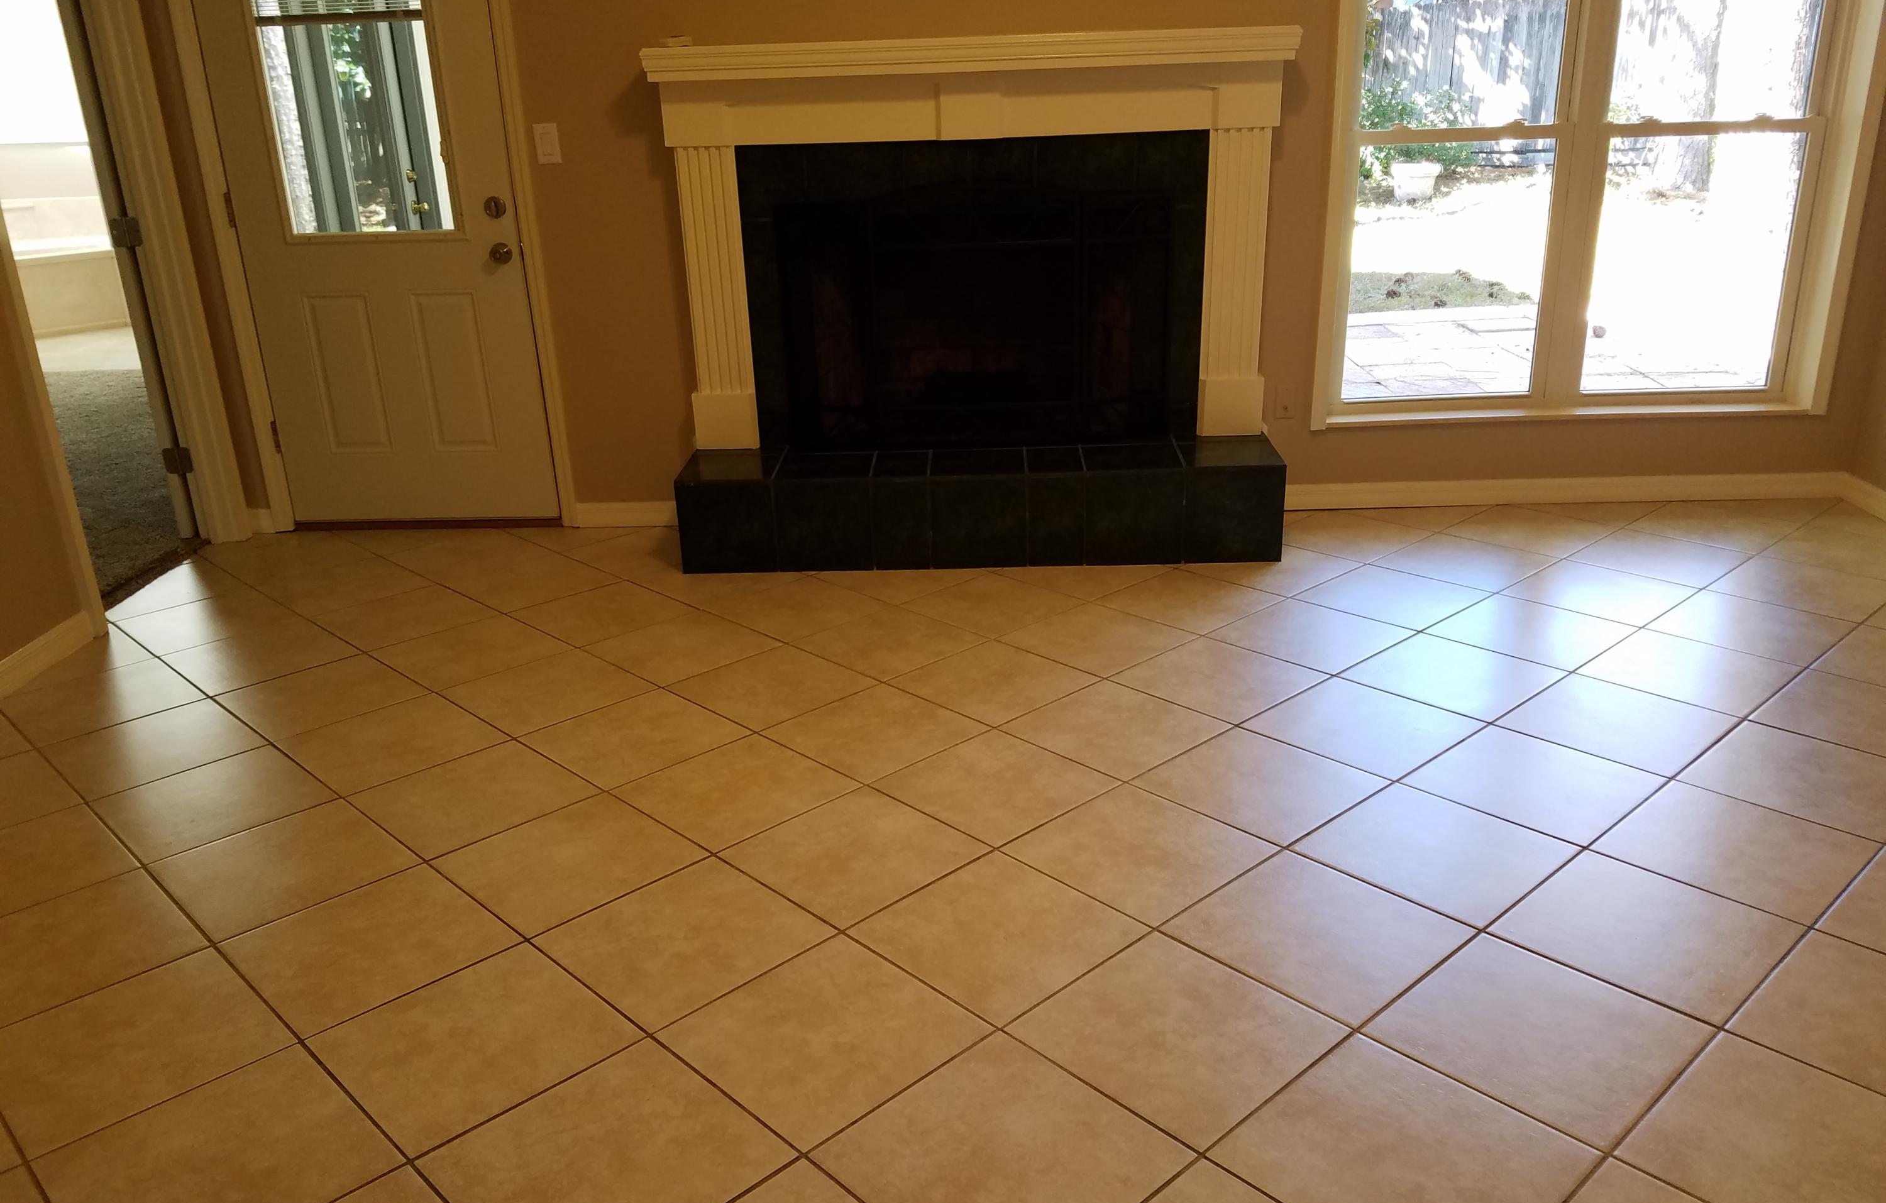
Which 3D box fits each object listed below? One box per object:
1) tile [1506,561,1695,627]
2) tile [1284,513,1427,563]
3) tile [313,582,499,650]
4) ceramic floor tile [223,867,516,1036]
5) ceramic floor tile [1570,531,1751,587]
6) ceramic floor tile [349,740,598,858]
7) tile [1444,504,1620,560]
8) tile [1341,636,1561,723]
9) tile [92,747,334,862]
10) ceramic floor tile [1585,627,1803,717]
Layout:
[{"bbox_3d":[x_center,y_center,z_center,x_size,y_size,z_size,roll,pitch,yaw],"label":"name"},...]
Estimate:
[{"bbox_3d":[1.877,-0.021,4.054,0.397,0.010,0.397,-19,26,-40],"label":"tile"},{"bbox_3d":[1.320,-0.211,4.634,0.397,0.010,0.397,-19,26,-40],"label":"tile"},{"bbox_3d":[-1.568,0.043,4.119,0.397,0.010,0.397,-20,26,-40],"label":"tile"},{"bbox_3d":[-1.051,0.631,2.602,0.396,0.010,0.396,-19,26,-40],"label":"ceramic floor tile"},{"bbox_3d":[2.173,-0.127,4.295,0.396,0.010,0.396,-19,26,-39],"label":"ceramic floor tile"},{"bbox_3d":[-1.063,0.440,3.186,0.401,0.010,0.401,-20,26,-40],"label":"ceramic floor tile"},{"bbox_3d":[1.897,-0.217,4.571,0.396,0.010,0.396,-19,26,-39],"label":"tile"},{"bbox_3d":[1.298,0.190,3.597,0.396,0.010,0.396,-19,26,-40],"label":"tile"},{"bbox_3d":[-1.626,0.449,3.163,0.396,0.010,0.396,-19,26,-40],"label":"tile"},{"bbox_3d":[1.812,0.170,3.447,0.397,0.010,0.397,-19,26,-39],"label":"ceramic floor tile"}]

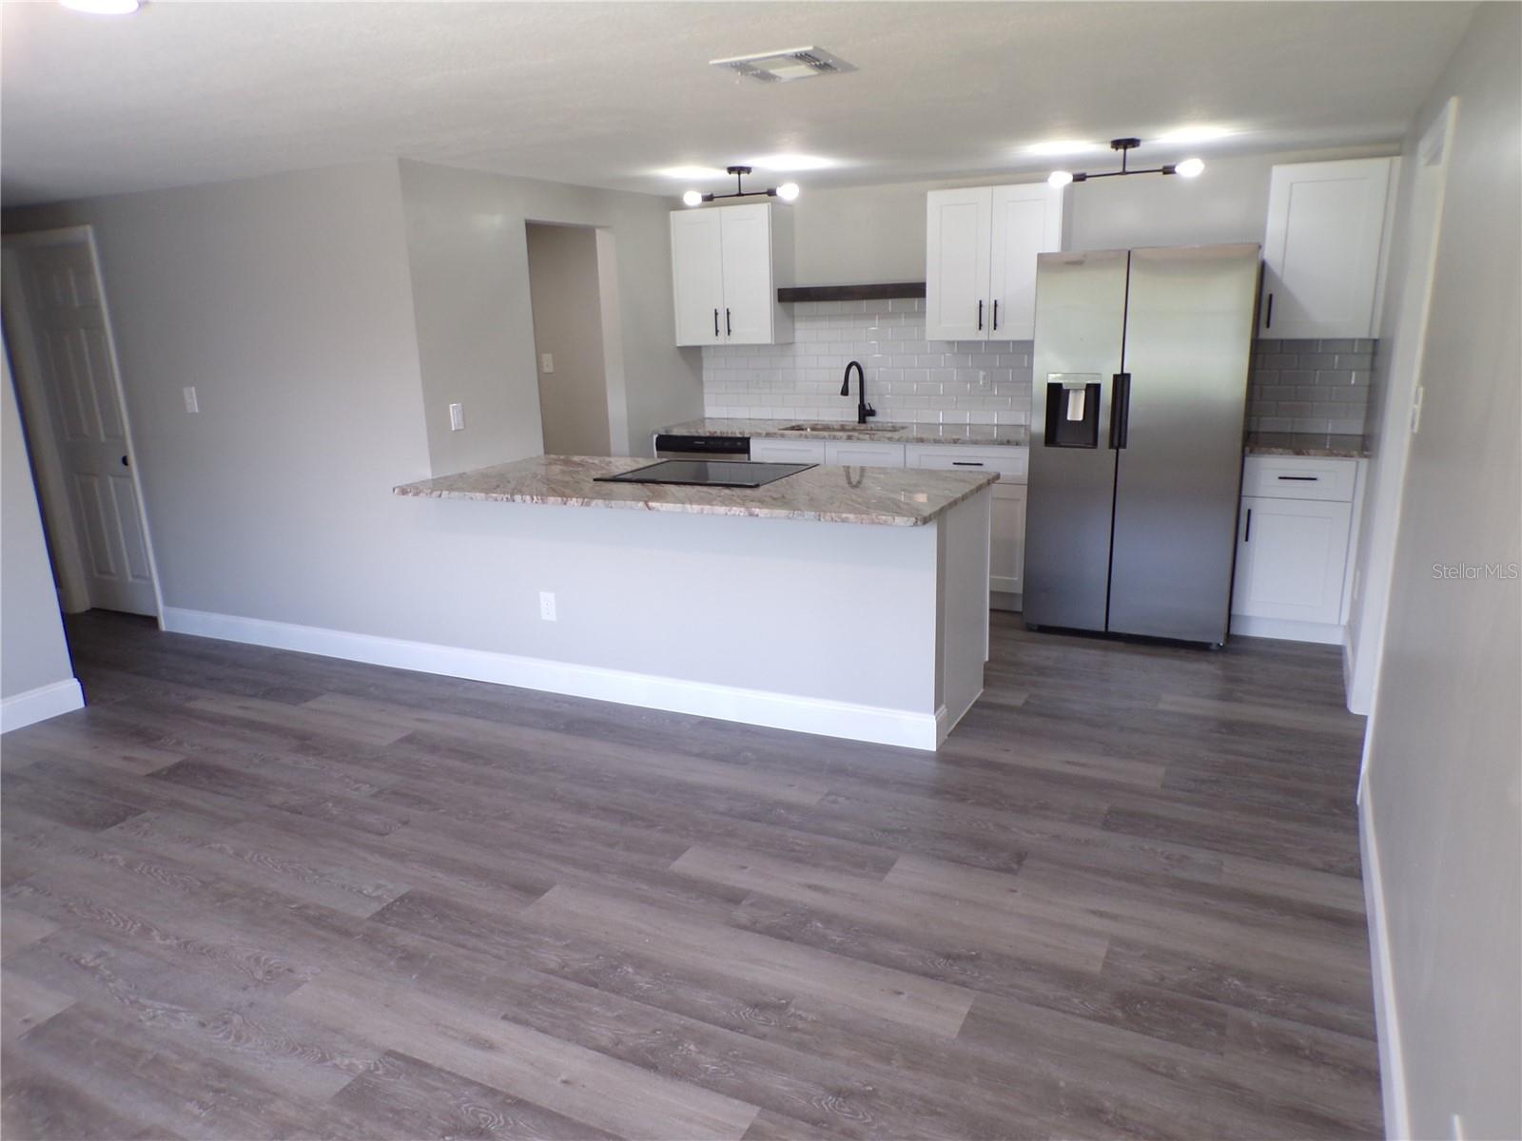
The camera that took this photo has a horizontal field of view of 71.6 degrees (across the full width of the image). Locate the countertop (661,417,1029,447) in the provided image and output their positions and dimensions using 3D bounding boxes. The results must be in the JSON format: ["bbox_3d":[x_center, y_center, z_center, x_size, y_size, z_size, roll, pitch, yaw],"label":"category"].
[{"bbox_3d":[0.508,-0.773,5.954,2.220,0.034,0.645,5,16,25],"label":"countertop"}]

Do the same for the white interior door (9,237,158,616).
[{"bbox_3d":[-3.655,-0.749,5.833,0.770,2.030,0.045,5,16,26],"label":"white interior door"}]

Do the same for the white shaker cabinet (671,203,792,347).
[{"bbox_3d":[-0.157,-1.730,6.235,0.645,0.765,0.325,5,16,26],"label":"white shaker cabinet"}]

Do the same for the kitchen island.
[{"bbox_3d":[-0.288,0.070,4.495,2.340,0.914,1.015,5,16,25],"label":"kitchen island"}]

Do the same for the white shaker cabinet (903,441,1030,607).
[{"bbox_3d":[1.211,-0.271,5.749,0.670,0.878,0.625,5,16,25],"label":"white shaker cabinet"}]

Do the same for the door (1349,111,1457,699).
[{"bbox_3d":[2.186,-0.359,3.559,0.115,2.090,0.900,5,16,26],"label":"door"}]

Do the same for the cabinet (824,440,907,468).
[{"bbox_3d":[0.698,-0.327,6.024,0.456,0.876,0.600,5,16,26],"label":"cabinet"}]

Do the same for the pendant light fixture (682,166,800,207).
[{"bbox_3d":[-0.096,-1.892,5.201,0.640,0.165,0.120,5,16,26],"label":"pendant light fixture"}]

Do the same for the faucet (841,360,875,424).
[{"bbox_3d":[0.564,-1.006,6.030,0.120,0.378,0.245,5,16,25],"label":"faucet"}]

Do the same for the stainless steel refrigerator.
[{"bbox_3d":[1.877,-0.620,5.180,0.913,1.790,0.840,5,16,25],"label":"stainless steel refrigerator"}]

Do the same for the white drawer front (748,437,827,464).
[{"bbox_3d":[0.146,-0.637,5.887,0.467,0.167,0.022,5,16,26],"label":"white drawer front"}]

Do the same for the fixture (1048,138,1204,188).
[{"bbox_3d":[1.586,-1.777,4.605,0.655,0.164,0.120,5,16,25],"label":"fixture"}]

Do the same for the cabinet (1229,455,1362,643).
[{"bbox_3d":[2.575,-0.147,5.108,0.505,0.876,0.600,5,16,26],"label":"cabinet"}]

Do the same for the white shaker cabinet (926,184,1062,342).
[{"bbox_3d":[1.252,-1.601,5.548,0.683,0.757,0.327,5,16,25],"label":"white shaker cabinet"}]

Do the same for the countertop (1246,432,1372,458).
[{"bbox_3d":[2.564,-0.583,4.979,0.523,0.033,0.625,5,16,26],"label":"countertop"}]

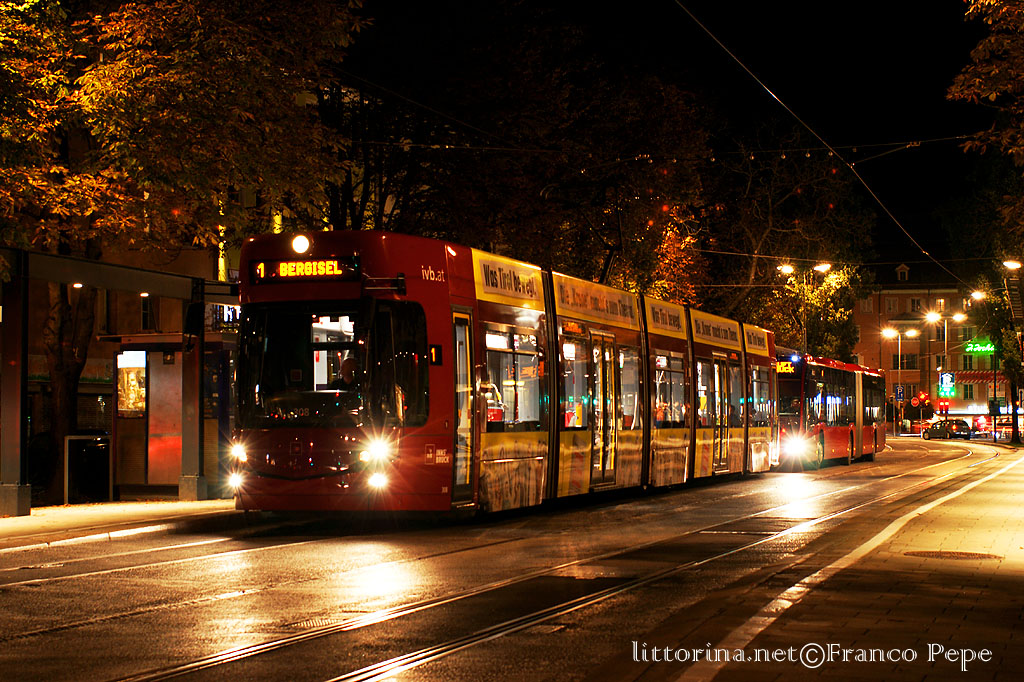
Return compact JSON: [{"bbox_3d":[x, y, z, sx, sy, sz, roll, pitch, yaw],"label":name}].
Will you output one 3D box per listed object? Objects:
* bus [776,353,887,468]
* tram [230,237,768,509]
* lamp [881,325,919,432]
[{"bbox_3d":[9.000,2.188,57.790,2.550,3.080,17.940,-1,-3,18],"label":"bus"},{"bbox_3d":[1.663,1.031,34.509,2.400,3.450,27.600,-1,-2,17],"label":"tram"},{"bbox_3d":[32.586,3.549,160.186,2.500,8.900,0.450,0,-2,6],"label":"lamp"}]

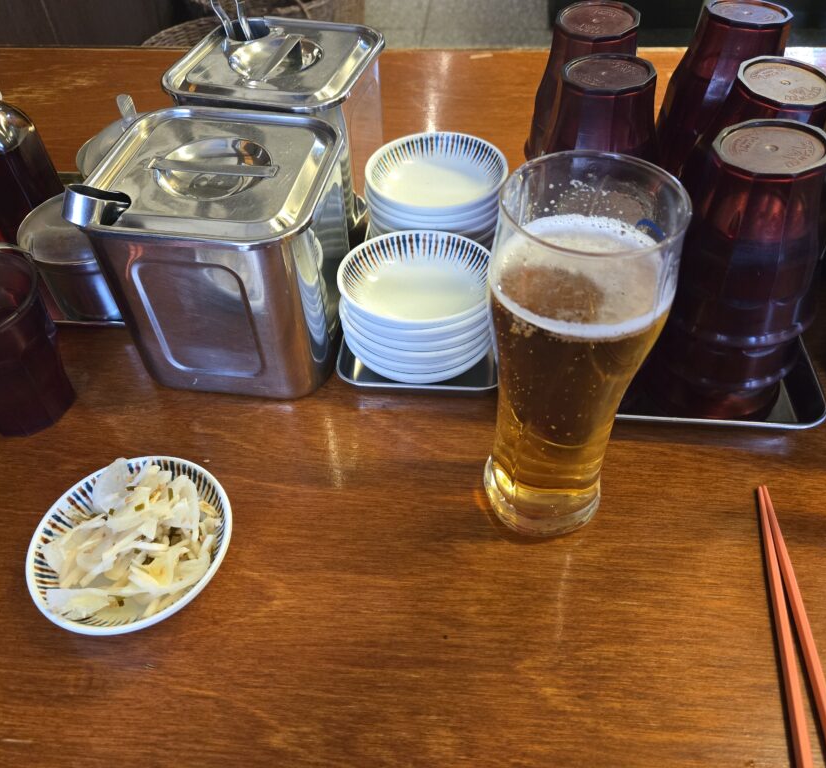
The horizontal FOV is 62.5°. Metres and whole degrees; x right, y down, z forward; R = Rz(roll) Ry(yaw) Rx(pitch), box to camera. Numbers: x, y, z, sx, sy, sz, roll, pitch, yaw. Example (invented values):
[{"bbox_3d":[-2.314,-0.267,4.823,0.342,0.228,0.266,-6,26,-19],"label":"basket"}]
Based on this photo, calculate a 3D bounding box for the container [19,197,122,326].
[{"bbox_3d":[-0.216,-0.094,0.471,0.091,0.062,0.091,3,49,5],"label":"container"}]

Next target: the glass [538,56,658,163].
[{"bbox_3d":[0.118,-0.156,0.436,0.078,0.089,0.078,3,49,5],"label":"glass"}]

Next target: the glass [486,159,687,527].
[{"bbox_3d":[0.066,-0.003,0.302,0.069,0.182,0.069,3,49,5],"label":"glass"}]

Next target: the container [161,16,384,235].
[{"bbox_3d":[-0.090,-0.181,0.506,0.131,0.123,0.131,10,50,12],"label":"container"}]

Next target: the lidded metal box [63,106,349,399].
[{"bbox_3d":[-0.106,-0.079,0.417,0.131,0.123,0.130,5,49,7],"label":"lidded metal box"}]

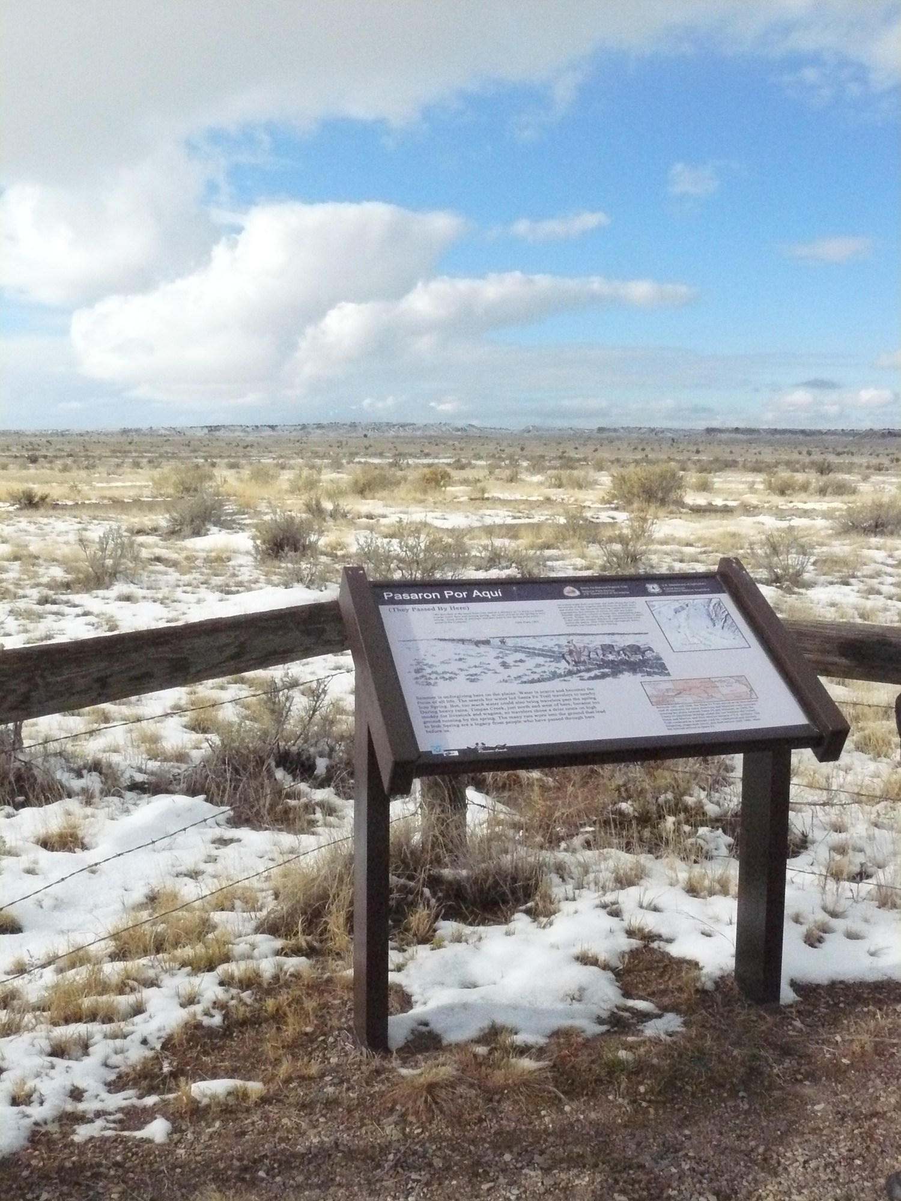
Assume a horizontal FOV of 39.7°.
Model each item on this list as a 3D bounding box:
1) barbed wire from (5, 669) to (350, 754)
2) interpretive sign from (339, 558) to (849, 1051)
[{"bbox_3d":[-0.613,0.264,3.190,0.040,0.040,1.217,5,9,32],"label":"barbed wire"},{"bbox_3d":[0.305,0.467,2.904,1.025,1.069,0.589,-2,8,-15],"label":"interpretive sign"}]

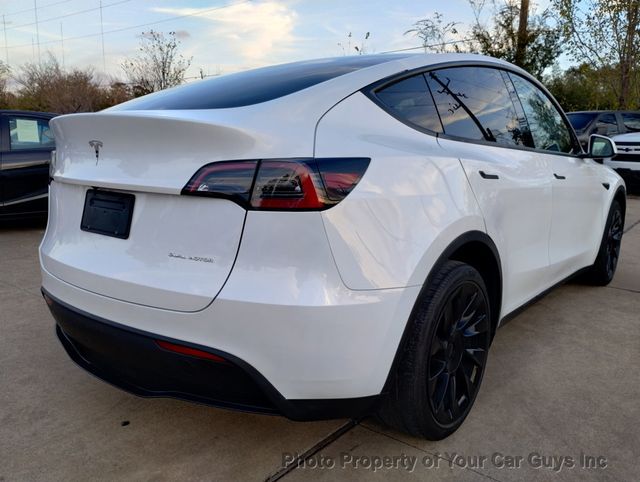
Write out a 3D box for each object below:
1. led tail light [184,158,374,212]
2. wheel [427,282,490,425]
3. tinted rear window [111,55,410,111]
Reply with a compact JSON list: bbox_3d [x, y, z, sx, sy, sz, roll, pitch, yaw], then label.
[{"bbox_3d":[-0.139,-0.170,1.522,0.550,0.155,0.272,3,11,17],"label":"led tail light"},{"bbox_3d":[0.475,0.417,2.075,0.210,0.560,0.560,9,13,39],"label":"wheel"},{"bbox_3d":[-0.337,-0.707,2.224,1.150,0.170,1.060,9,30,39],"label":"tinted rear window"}]

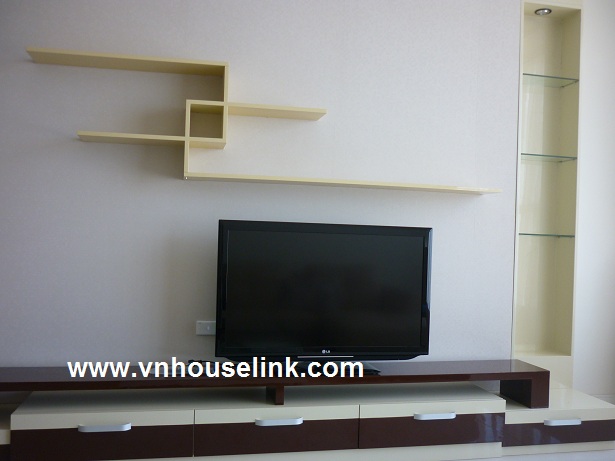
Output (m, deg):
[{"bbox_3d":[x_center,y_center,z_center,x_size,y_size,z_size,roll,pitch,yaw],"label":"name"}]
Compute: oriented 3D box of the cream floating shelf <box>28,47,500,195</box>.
[{"bbox_3d":[-0.140,-0.517,2.958,2.366,0.560,0.200,2,0,-12],"label":"cream floating shelf"}]

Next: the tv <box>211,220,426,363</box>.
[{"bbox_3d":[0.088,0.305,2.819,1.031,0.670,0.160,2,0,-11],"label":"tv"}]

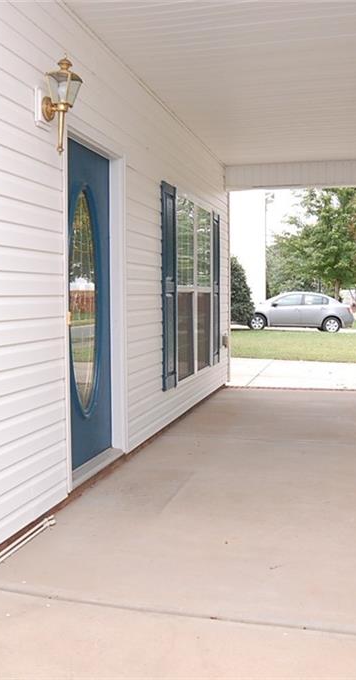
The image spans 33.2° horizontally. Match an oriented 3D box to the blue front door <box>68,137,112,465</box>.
[{"bbox_3d":[-0.606,-0.209,3.774,0.050,2.030,0.900,1,4,16],"label":"blue front door"}]

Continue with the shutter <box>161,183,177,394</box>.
[{"bbox_3d":[-0.073,-0.454,5.250,0.035,1.800,0.330,1,4,16],"label":"shutter"}]

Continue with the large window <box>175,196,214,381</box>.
[{"bbox_3d":[0.178,-0.532,6.226,0.080,1.780,1.580,1,4,16],"label":"large window"}]

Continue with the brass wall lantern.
[{"bbox_3d":[-0.584,-1.194,3.027,0.180,0.490,0.155,1,4,16],"label":"brass wall lantern"}]

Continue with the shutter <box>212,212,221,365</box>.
[{"bbox_3d":[0.463,-0.593,7.141,0.035,1.800,0.320,1,4,16],"label":"shutter"}]

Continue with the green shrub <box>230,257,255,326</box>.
[{"bbox_3d":[1.900,-1.630,20.300,1.500,2.400,1.500,1,4,16],"label":"green shrub"}]

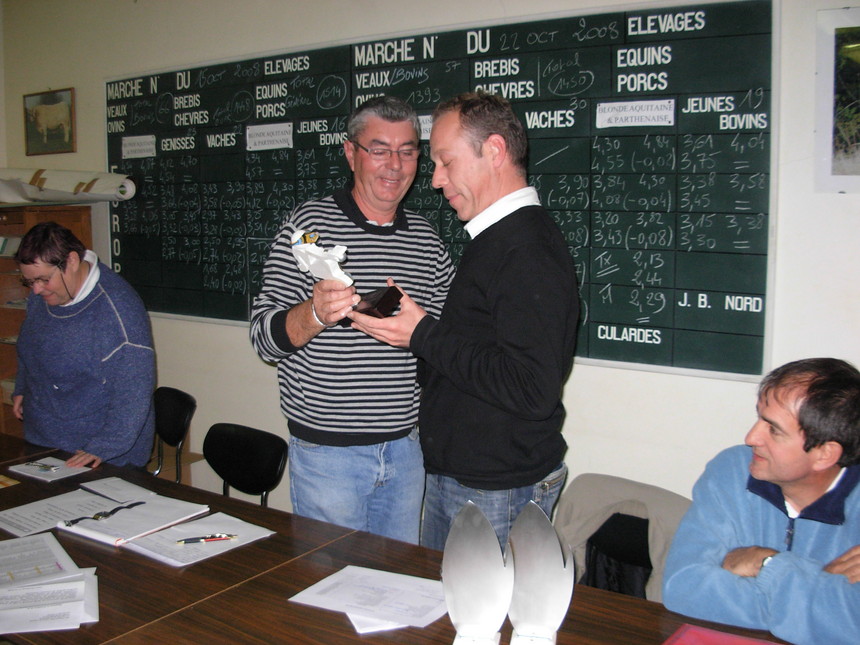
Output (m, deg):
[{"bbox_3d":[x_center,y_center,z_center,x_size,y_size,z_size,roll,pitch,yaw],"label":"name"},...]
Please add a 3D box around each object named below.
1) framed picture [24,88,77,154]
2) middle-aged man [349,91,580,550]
[{"bbox_3d":[-1.770,-0.935,4.400,0.435,0.310,0.025,5,9,34],"label":"framed picture"},{"bbox_3d":[0.090,0.350,2.200,0.540,1.760,0.520,-4,8,-25],"label":"middle-aged man"}]

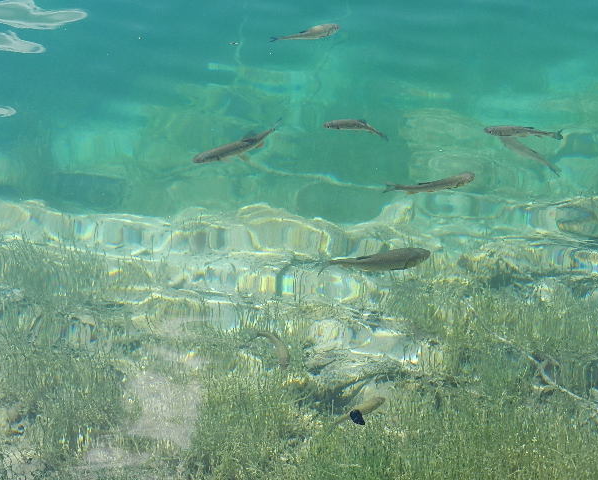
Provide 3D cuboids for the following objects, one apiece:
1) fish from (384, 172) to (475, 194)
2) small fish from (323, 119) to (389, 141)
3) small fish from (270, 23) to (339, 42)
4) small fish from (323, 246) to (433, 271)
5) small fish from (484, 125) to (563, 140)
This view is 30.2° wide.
[{"bbox_3d":[0.384,-0.167,3.249,0.285,0.050,0.042,-9,33,-13],"label":"fish"},{"bbox_3d":[0.181,-0.344,3.532,0.212,0.045,0.045,12,34,18],"label":"small fish"},{"bbox_3d":[0.024,-0.787,4.241,0.299,0.052,0.045,-14,35,-21],"label":"small fish"},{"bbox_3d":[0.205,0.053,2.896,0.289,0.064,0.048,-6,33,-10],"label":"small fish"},{"bbox_3d":[0.713,-0.341,3.527,0.245,0.050,0.035,4,32,6],"label":"small fish"}]

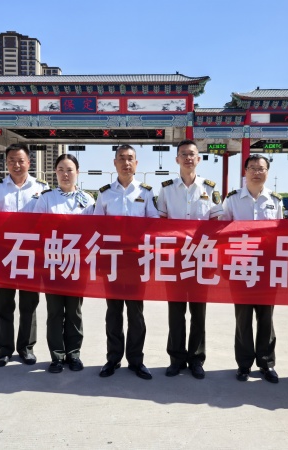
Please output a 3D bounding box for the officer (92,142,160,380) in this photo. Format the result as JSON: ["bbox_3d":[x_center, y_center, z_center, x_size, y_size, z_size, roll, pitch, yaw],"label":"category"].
[{"bbox_3d":[-0.132,0.265,3.416,0.470,1.725,0.330,0,3,6],"label":"officer"}]

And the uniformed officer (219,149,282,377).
[{"bbox_3d":[0.801,0.307,3.378,0.470,1.661,0.330,0,3,4],"label":"uniformed officer"}]

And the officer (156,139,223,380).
[{"bbox_3d":[0.344,0.243,3.425,0.480,1.764,0.330,1,3,12],"label":"officer"}]

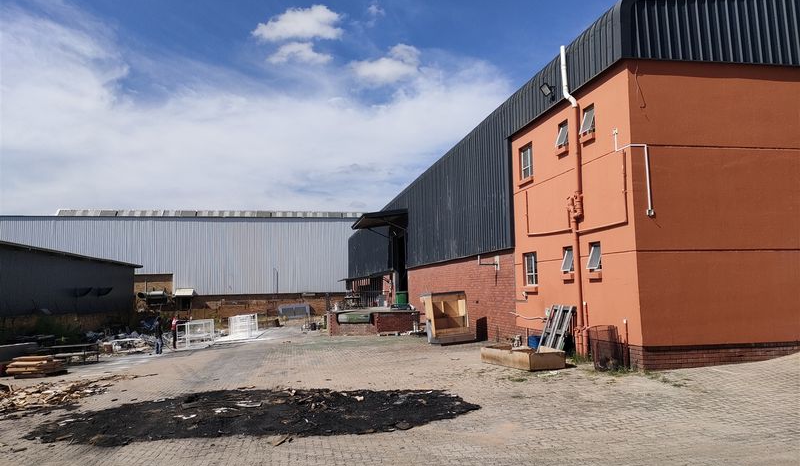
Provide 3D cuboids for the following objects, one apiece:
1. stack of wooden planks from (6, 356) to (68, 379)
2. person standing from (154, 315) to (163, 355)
[{"bbox_3d":[-12.025,4.439,20.700,1.450,0.600,1.150,-2,-6,10],"label":"stack of wooden planks"},{"bbox_3d":[-10.557,4.484,27.300,0.400,1.680,0.500,0,-5,-12],"label":"person standing"}]

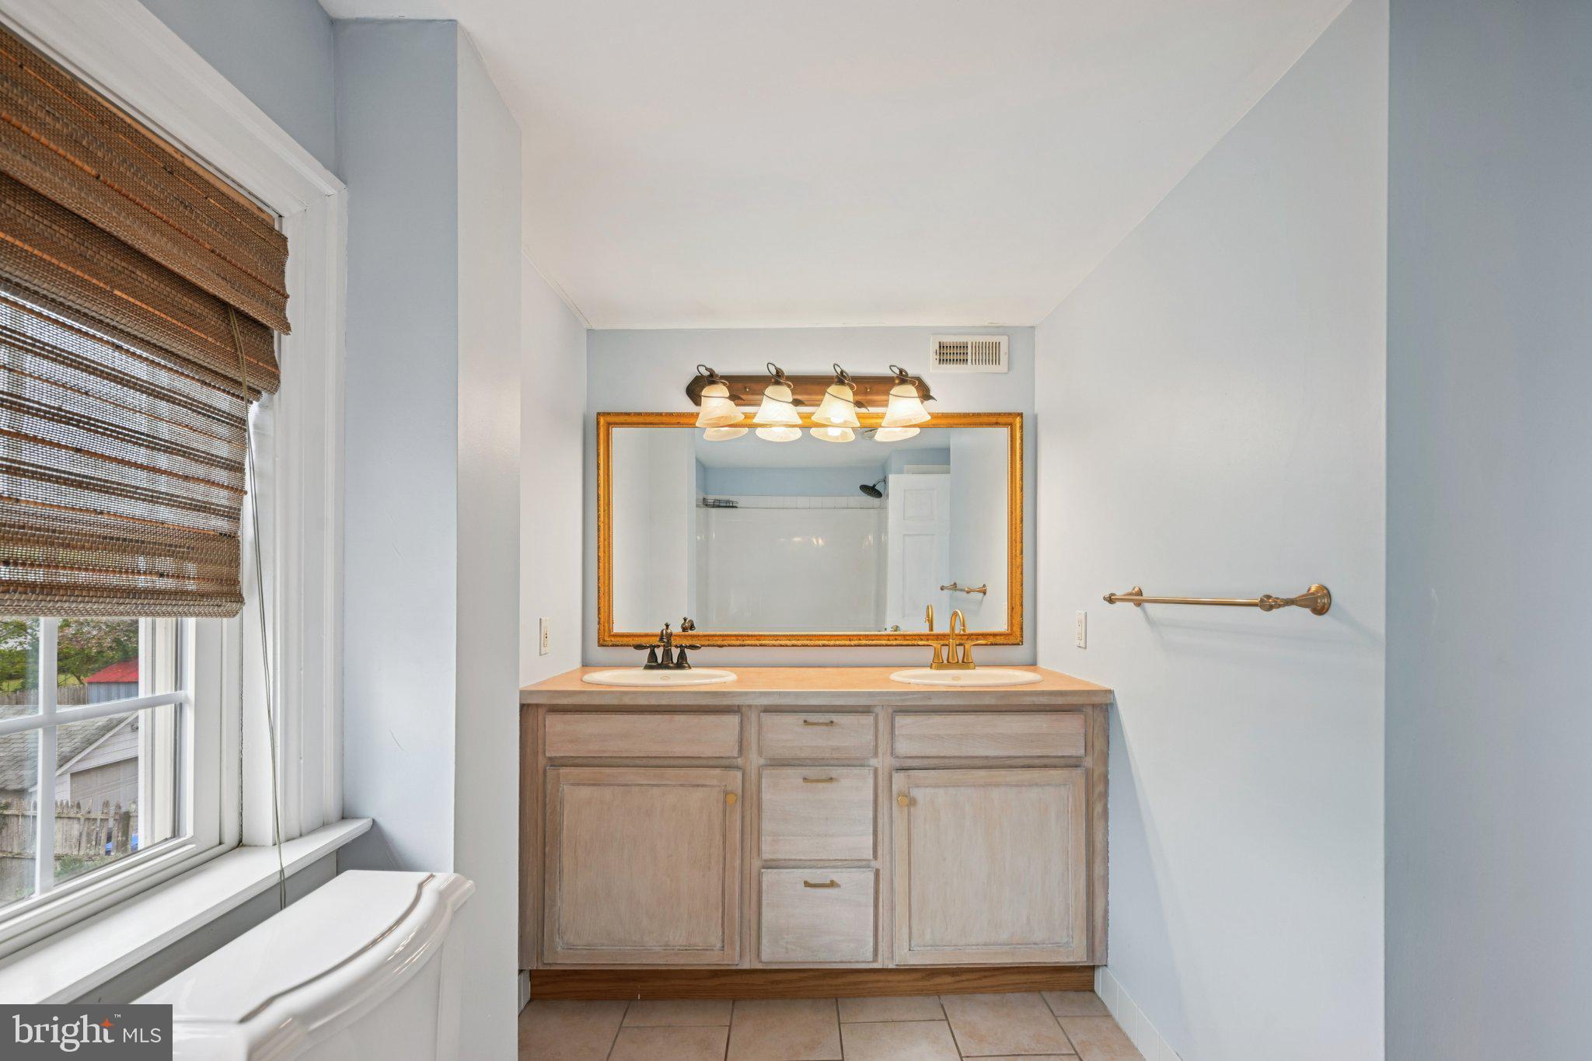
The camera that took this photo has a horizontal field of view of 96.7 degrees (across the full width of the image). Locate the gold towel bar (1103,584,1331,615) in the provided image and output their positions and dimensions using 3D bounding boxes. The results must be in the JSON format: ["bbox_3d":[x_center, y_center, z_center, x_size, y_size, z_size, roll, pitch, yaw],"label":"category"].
[{"bbox_3d":[0.842,0.146,1.521,0.093,0.056,0.706,0,-5,0],"label":"gold towel bar"}]

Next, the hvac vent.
[{"bbox_3d":[0.639,-0.646,2.594,0.286,0.138,0.020,0,-2,0],"label":"hvac vent"}]

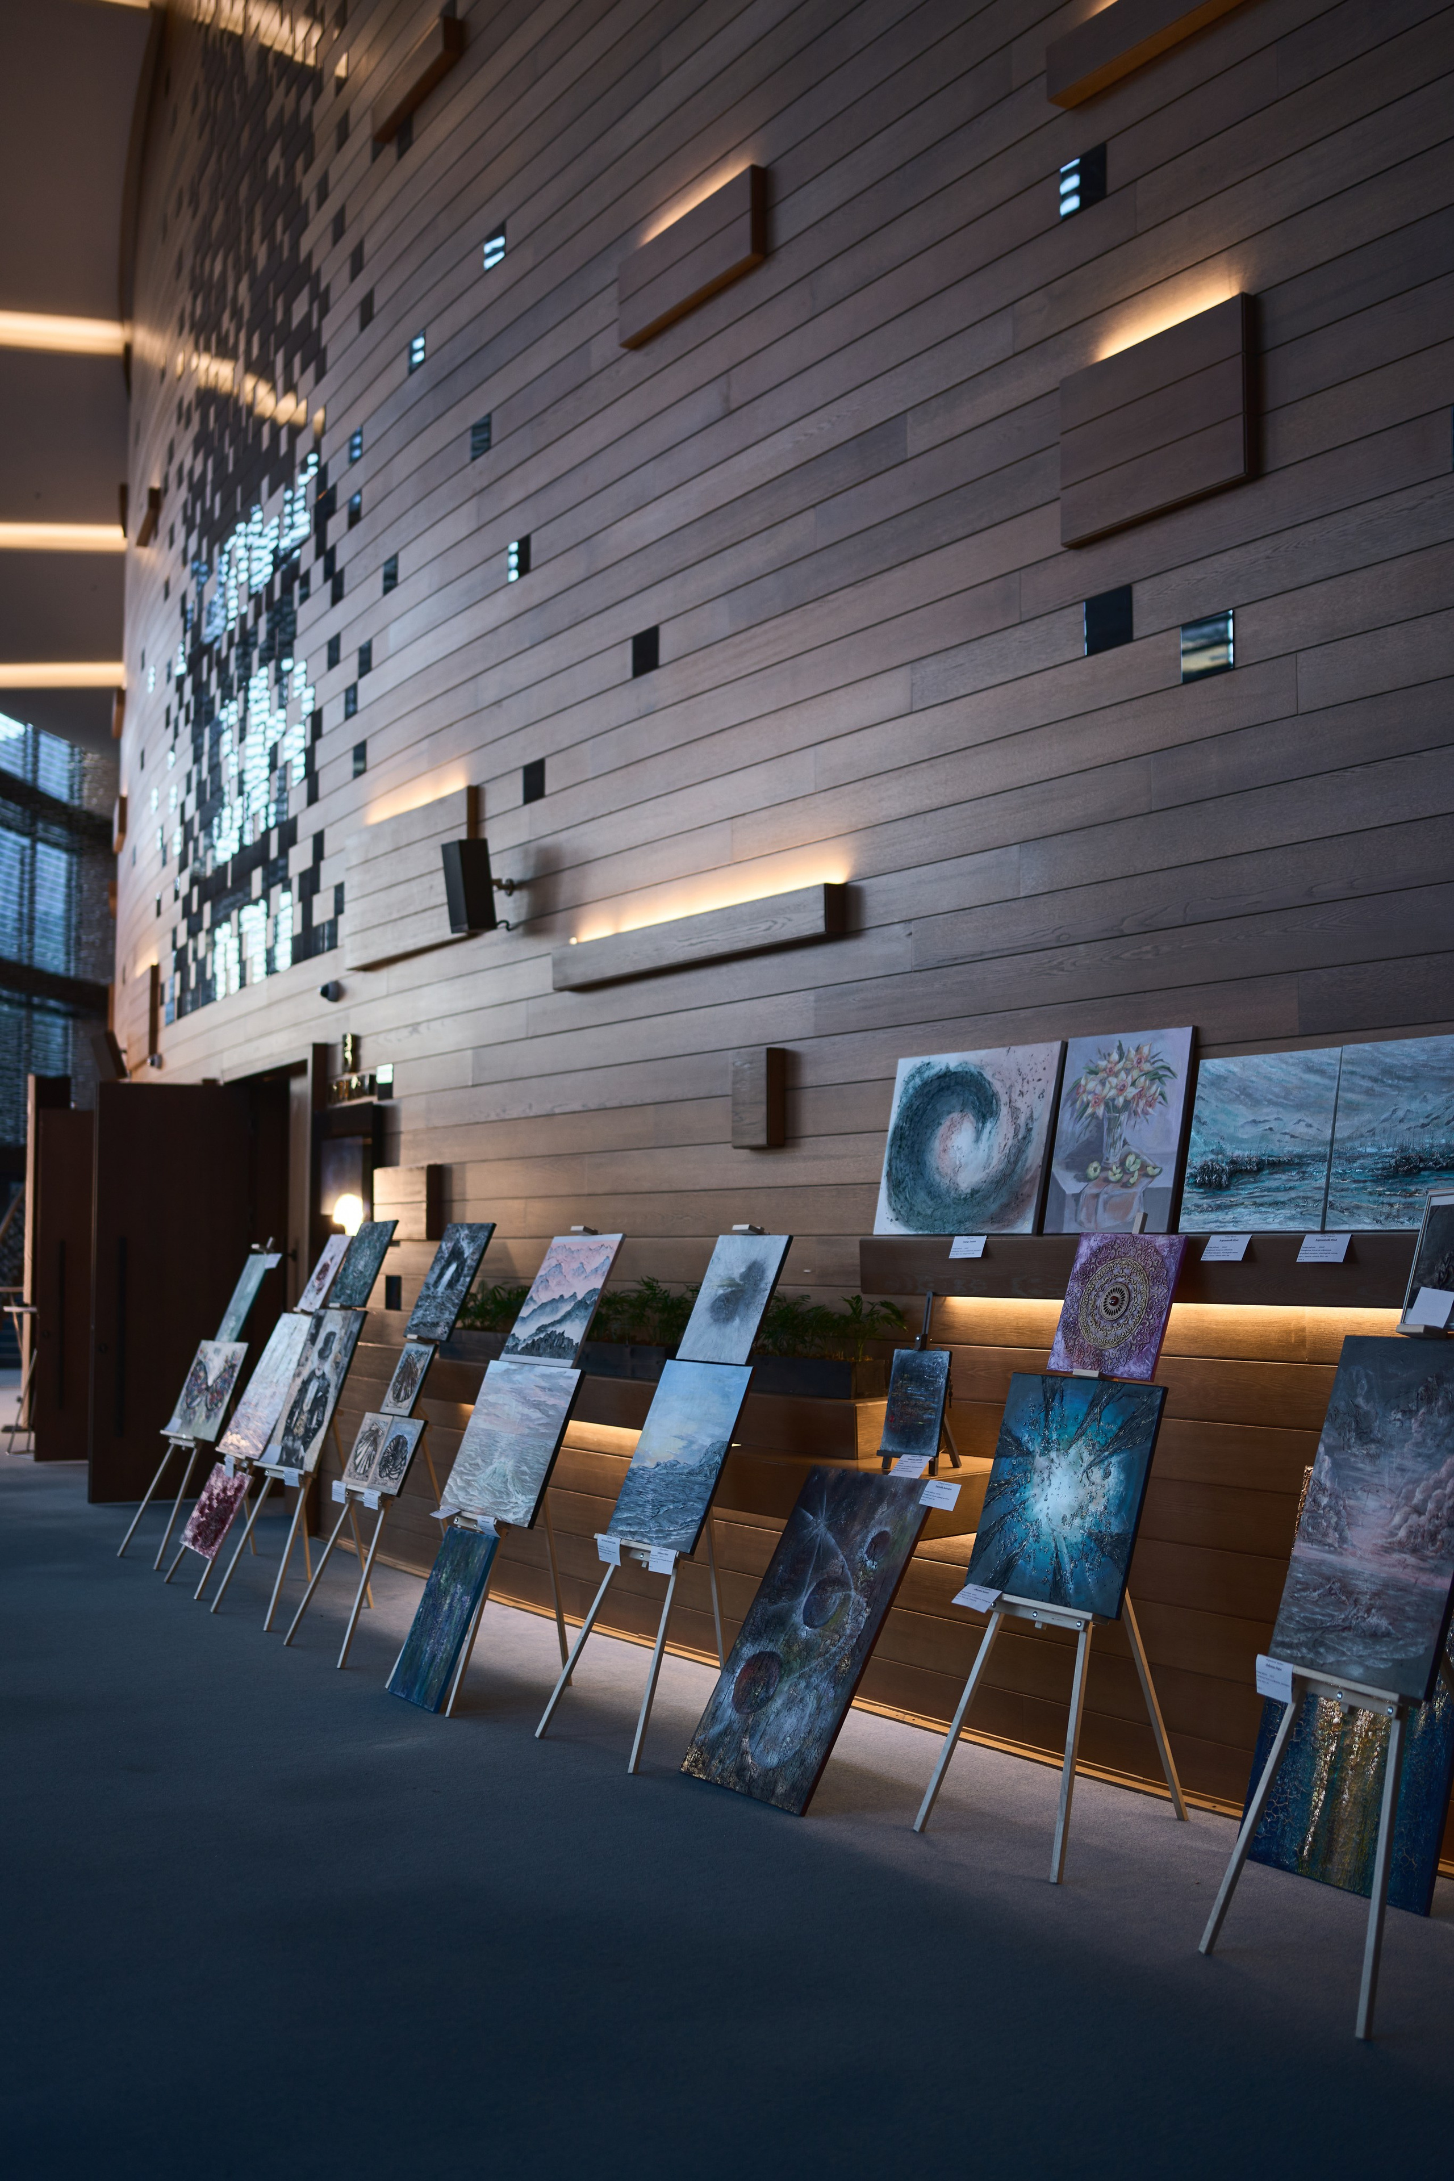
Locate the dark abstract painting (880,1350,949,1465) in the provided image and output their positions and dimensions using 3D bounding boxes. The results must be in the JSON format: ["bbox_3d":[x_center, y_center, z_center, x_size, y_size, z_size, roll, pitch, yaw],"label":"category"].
[{"bbox_3d":[0.557,0.909,6.163,0.200,0.300,0.020,-4,-19,42],"label":"dark abstract painting"}]

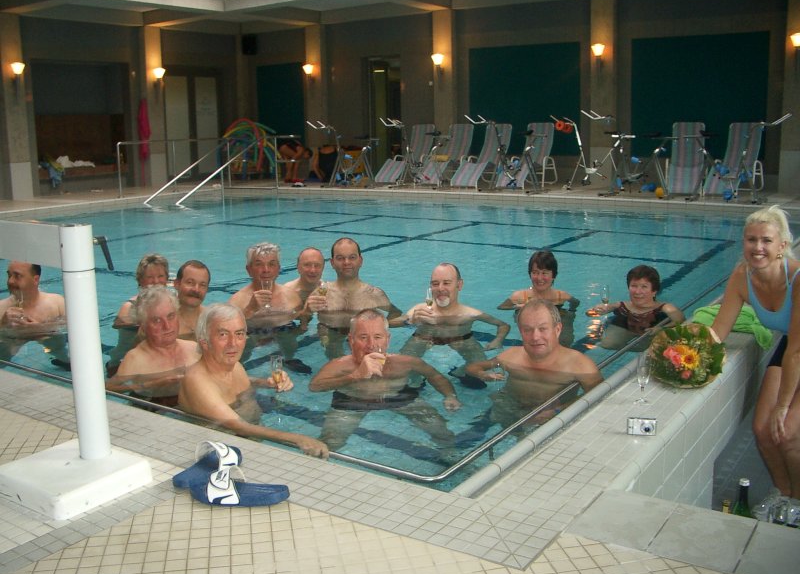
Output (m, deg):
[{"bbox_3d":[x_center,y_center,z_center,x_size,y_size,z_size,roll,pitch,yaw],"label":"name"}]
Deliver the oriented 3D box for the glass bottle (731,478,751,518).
[{"bbox_3d":[1.138,0.783,2.692,0.088,0.310,0.088,3,11,20],"label":"glass bottle"}]

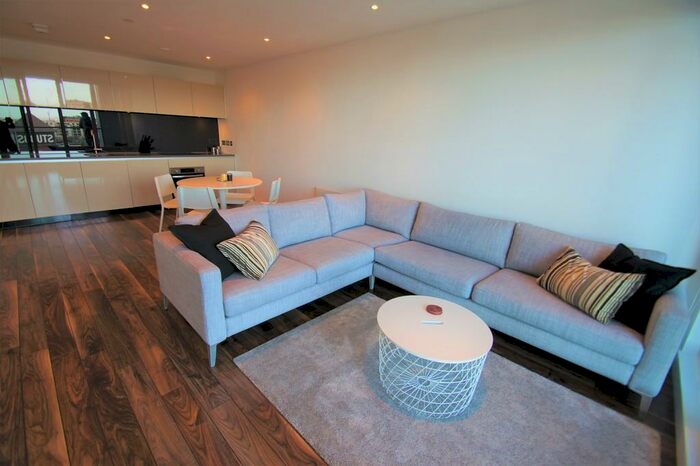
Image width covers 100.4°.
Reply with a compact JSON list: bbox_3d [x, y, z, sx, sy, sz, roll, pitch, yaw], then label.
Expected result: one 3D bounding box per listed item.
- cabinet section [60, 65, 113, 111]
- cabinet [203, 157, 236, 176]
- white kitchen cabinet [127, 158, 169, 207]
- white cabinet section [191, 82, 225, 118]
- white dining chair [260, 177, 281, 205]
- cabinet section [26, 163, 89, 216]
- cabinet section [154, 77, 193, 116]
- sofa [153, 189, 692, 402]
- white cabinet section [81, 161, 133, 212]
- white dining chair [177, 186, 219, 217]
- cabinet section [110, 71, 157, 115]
[{"bbox_3d":[-3.916,-2.128,4.329,0.350,0.560,0.600,20,24,39],"label":"cabinet section"},{"bbox_3d":[-2.844,-1.200,6.197,0.580,0.780,0.620,19,24,39],"label":"cabinet"},{"bbox_3d":[-3.676,-0.956,5.336,0.580,0.760,0.600,19,24,39],"label":"white kitchen cabinet"},{"bbox_3d":[-2.740,-2.488,5.518,0.350,0.560,0.590,20,24,39],"label":"white cabinet section"},{"bbox_3d":[-1.267,-0.384,4.223,0.490,0.790,0.440,4,19,1],"label":"white dining chair"},{"bbox_3d":[-4.280,-0.685,4.262,0.580,0.733,0.600,20,24,39],"label":"cabinet section"},{"bbox_3d":[-3.135,-2.369,5.112,0.350,0.560,0.600,20,24,39],"label":"cabinet section"},{"bbox_3d":[0.406,0.388,2.209,2.970,0.790,2.490,19,24,39],"label":"sofa"},{"bbox_3d":[-3.897,-0.800,4.641,0.580,0.733,0.600,20,24,39],"label":"white cabinet section"},{"bbox_3d":[-1.788,-0.198,3.587,0.440,0.790,0.490,0,19,-11],"label":"white dining chair"},{"bbox_3d":[-3.529,-2.249,4.713,0.350,0.560,0.600,20,24,39],"label":"cabinet section"}]

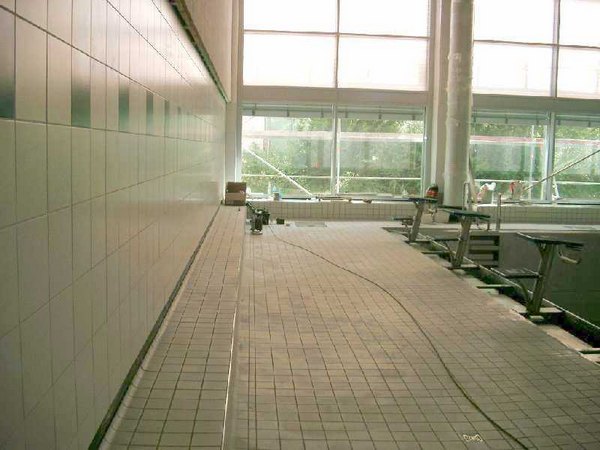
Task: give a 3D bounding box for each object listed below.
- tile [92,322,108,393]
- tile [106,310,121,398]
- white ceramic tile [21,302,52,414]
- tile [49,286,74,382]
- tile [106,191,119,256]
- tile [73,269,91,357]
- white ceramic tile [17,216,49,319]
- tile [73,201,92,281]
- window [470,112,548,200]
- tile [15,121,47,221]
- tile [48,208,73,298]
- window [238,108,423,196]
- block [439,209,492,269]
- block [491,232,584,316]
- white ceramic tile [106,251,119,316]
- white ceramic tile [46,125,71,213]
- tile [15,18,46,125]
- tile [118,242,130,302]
[{"bbox_3d":[-0.788,0.540,2.535,0.010,0.257,0.252,1,7,-4],"label":"tile"},{"bbox_3d":[-0.809,0.511,2.784,0.010,0.257,0.252,1,7,-4],"label":"tile"},{"bbox_3d":[-0.714,0.355,1.719,0.010,0.248,0.242,1,7,-4],"label":"white ceramic tile"},{"bbox_3d":[-0.743,0.334,2.005,0.010,0.257,0.252,1,7,-4],"label":"tile"},{"bbox_3d":[-0.776,-0.008,2.642,0.010,0.248,0.242,1,7,-4],"label":"tile"},{"bbox_3d":[-0.749,0.298,2.195,0.010,0.248,0.242,1,7,-4],"label":"tile"},{"bbox_3d":[-0.718,0.110,1.725,0.010,0.257,0.252,1,7,-4],"label":"white ceramic tile"},{"bbox_3d":[-0.741,0.050,2.166,0.010,0.248,0.242,1,7,-4],"label":"tile"},{"bbox_3d":[4.985,-1.630,15.435,2.042,2.097,0.100,1,7,-4],"label":"window"},{"bbox_3d":[-0.710,-0.144,1.694,0.010,0.257,0.252,1,7,-4],"label":"tile"},{"bbox_3d":[-0.724,0.078,1.927,0.010,0.248,0.242,1,7,-4],"label":"tile"},{"bbox_3d":[0.772,-1.662,14.592,4.234,2.101,0.120,1,7,-4],"label":"window"},{"bbox_3d":[2.206,0.198,8.896,0.800,0.781,0.470,1,7,-4],"label":"block"},{"bbox_3d":[2.364,0.484,6.469,0.800,0.781,0.470,1,7,-4],"label":"block"},{"bbox_3d":[-0.804,0.247,2.754,0.010,0.257,0.252,1,7,-4],"label":"white ceramic tile"},{"bbox_3d":[-0.717,-0.170,1.898,0.010,0.248,0.242,1,7,-4],"label":"white ceramic tile"},{"bbox_3d":[-0.692,-0.390,1.631,0.010,0.248,0.242,1,7,-4],"label":"tile"},{"bbox_3d":[-0.801,0.212,2.909,0.010,0.248,0.242,1,7,-4],"label":"tile"}]

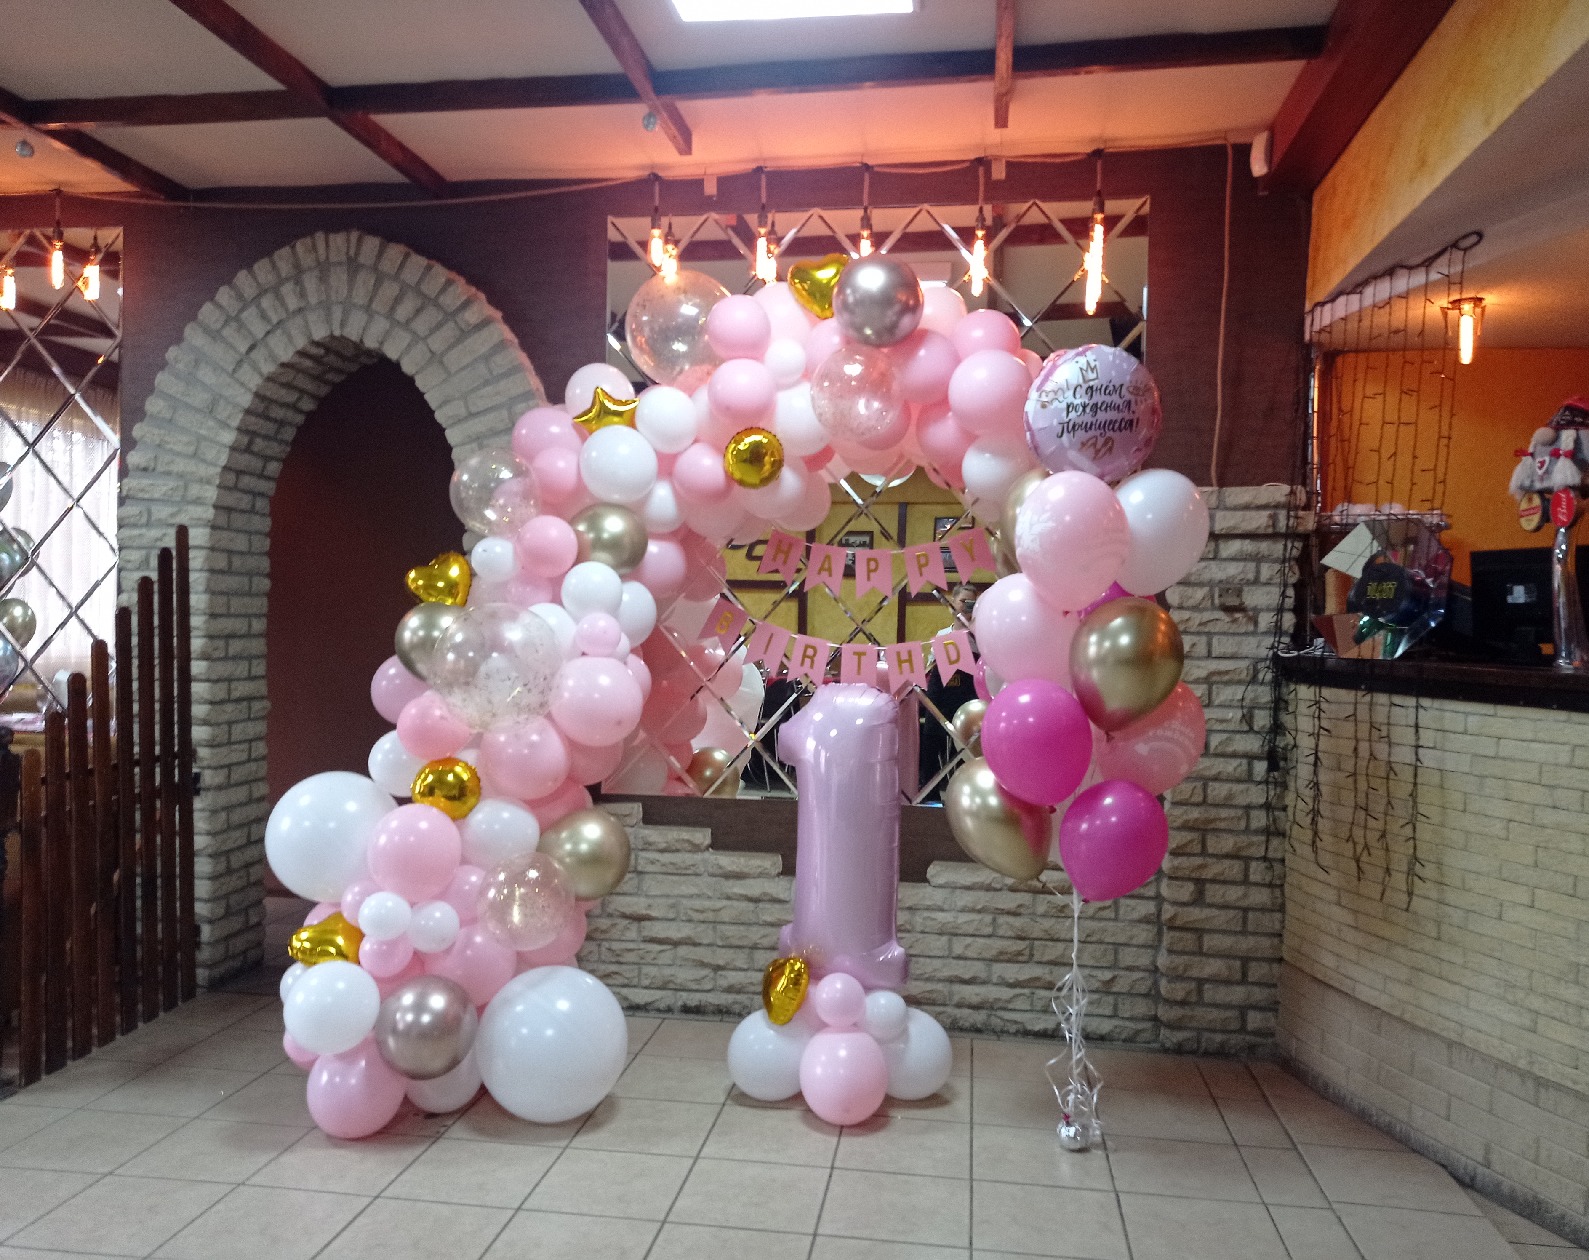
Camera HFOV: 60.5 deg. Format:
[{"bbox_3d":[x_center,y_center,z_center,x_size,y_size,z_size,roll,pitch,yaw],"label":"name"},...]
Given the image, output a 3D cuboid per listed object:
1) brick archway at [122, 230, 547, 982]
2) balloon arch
[{"bbox_3d":[-1.507,-0.050,4.687,1.536,2.535,0.386,2,1,8],"label":"brick archway"},{"bbox_3d":[-0.166,0.099,3.659,2.416,2.336,0.958,2,1,8],"label":"balloon arch"}]

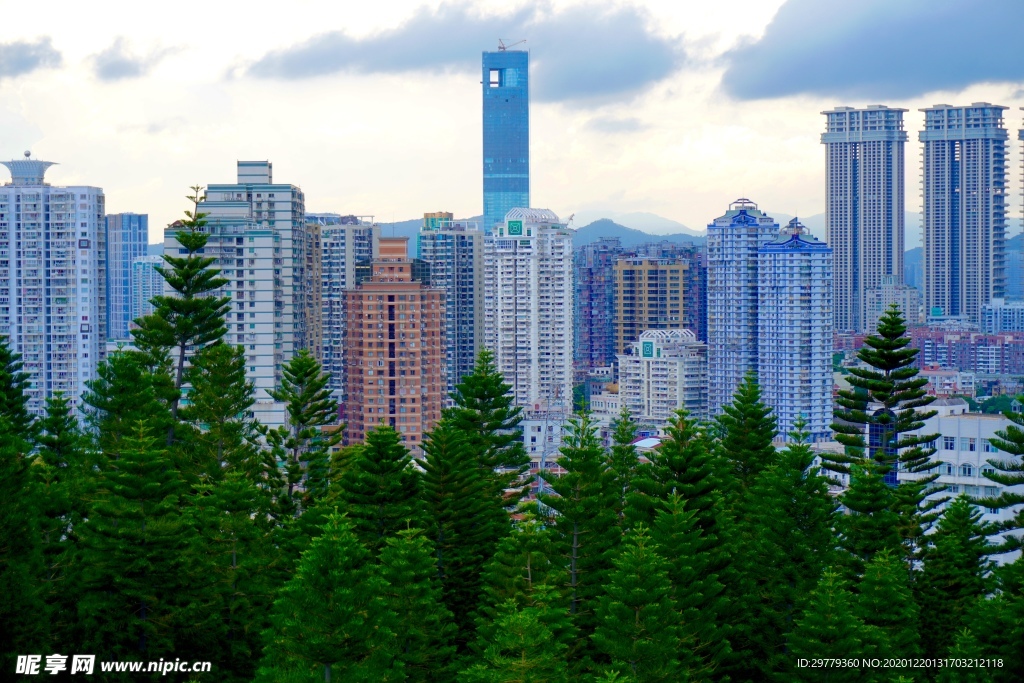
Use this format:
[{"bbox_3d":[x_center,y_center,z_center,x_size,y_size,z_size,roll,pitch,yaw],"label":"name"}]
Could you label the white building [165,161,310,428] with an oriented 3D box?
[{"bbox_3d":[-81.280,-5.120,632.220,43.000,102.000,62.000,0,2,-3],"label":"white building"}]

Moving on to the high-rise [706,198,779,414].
[{"bbox_3d":[106.729,-11.530,984.000,31.500,108.850,29.000,0,2,6],"label":"high-rise"}]

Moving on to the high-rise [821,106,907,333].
[{"bbox_3d":[321.242,-103.928,1945.000,71.000,220.620,33.000,1,3,33],"label":"high-rise"}]

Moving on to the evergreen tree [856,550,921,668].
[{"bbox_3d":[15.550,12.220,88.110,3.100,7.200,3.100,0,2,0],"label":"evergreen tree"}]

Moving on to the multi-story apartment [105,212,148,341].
[{"bbox_3d":[-395.310,-58.930,2192.240,44.000,145.000,38.000,0,2,0],"label":"multi-story apartment"}]

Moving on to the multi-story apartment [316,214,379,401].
[{"bbox_3d":[-74.784,-9.168,978.000,26.000,98.100,20.000,0,2,5],"label":"multi-story apartment"}]

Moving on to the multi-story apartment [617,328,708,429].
[{"bbox_3d":[72.030,18.655,995.000,36.000,49.440,27.000,2,3,42],"label":"multi-story apartment"}]

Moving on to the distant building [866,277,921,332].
[{"bbox_3d":[325.503,-23.886,1820.000,44.000,63.130,22.000,0,2,12],"label":"distant building"}]

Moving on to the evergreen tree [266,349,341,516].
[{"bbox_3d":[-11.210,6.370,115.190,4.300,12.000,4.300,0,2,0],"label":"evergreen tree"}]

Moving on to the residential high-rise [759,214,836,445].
[{"bbox_3d":[126.905,-4.037,957.000,33.000,102.270,30.000,0,2,6],"label":"residential high-rise"}]

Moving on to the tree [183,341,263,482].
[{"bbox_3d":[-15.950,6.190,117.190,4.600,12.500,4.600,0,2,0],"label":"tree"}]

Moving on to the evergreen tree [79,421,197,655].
[{"bbox_3d":[-21.005,12.065,120.000,6.500,14.570,6.500,0,2,0],"label":"evergreen tree"}]

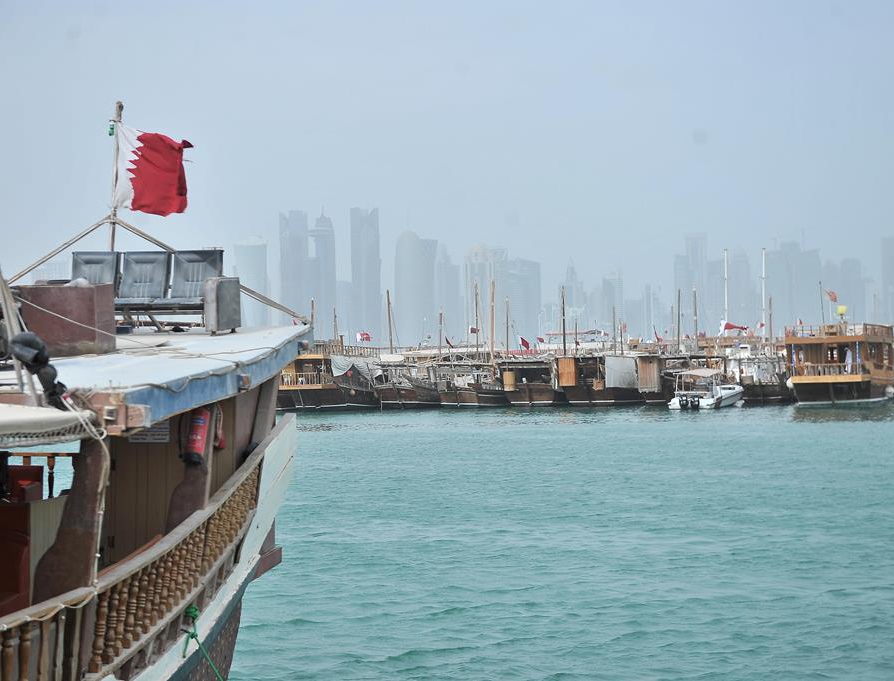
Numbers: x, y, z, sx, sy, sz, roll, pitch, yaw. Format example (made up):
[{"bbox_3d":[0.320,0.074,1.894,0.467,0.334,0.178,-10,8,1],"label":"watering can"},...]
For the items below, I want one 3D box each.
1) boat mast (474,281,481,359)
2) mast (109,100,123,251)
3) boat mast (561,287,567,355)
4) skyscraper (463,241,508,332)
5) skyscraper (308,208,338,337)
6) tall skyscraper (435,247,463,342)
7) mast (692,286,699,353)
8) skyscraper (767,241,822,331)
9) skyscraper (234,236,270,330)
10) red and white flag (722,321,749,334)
[{"bbox_3d":[2.208,-1.556,144.000,0.190,5.600,0.190,-1,-1,0],"label":"boat mast"},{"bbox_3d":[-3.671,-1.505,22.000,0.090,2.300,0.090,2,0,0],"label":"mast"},{"bbox_3d":[8.387,-1.356,142.000,0.200,5.100,0.200,-1,-1,0],"label":"boat mast"},{"bbox_3d":[75.220,-93.564,4100.000,66.000,206.000,52.000,-1,0,0],"label":"skyscraper"},{"bbox_3d":[-211.058,-107.983,3400.000,46.000,241.000,42.000,-1,0,0],"label":"skyscraper"},{"bbox_3d":[2.413,-59.080,3200.000,41.000,185.000,40.000,0,-1,0],"label":"tall skyscraper"},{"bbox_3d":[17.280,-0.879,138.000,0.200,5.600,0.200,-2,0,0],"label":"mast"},{"bbox_3d":[698.668,-104.333,4000.000,88.000,197.000,60.000,-1,0,0],"label":"skyscraper"},{"bbox_3d":[-302.659,-65.792,3080.000,52.000,196.000,52.000,0,-1,-6],"label":"skyscraper"},{"bbox_3d":[21.027,-0.947,145.000,2.000,1.000,0.350,0,-1,0],"label":"red and white flag"}]

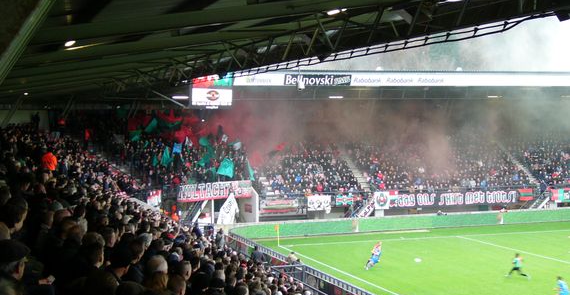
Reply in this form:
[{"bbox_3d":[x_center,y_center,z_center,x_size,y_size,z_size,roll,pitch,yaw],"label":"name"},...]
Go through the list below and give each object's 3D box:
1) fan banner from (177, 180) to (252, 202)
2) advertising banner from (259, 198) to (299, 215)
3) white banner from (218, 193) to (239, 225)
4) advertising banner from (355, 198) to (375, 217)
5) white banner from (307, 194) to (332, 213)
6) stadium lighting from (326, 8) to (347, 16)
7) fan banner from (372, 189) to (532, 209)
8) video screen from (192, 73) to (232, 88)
[{"bbox_3d":[-5.458,3.431,77.000,6.200,1.350,0.150,-2,2,-25],"label":"fan banner"},{"bbox_3d":[-0.442,4.744,79.413,3.100,1.150,0.100,-1,2,-17],"label":"advertising banner"},{"bbox_3d":[-4.377,4.725,76.500,1.600,2.500,0.200,-1,1,-9],"label":"white banner"},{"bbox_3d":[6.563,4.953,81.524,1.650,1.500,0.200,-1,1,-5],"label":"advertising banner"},{"bbox_3d":[2.808,4.558,80.386,2.100,1.300,0.100,-1,2,-17],"label":"white banner"},{"bbox_3d":[1.580,-4.101,30.000,0.300,0.200,1.400,-1,2,-21],"label":"stadium lighting"},{"bbox_3d":[14.304,4.287,83.839,14.800,1.350,0.150,-1,2,-17],"label":"fan banner"},{"bbox_3d":[-5.430,-5.020,74.210,0.300,1.190,4.290,1,2,40],"label":"video screen"}]

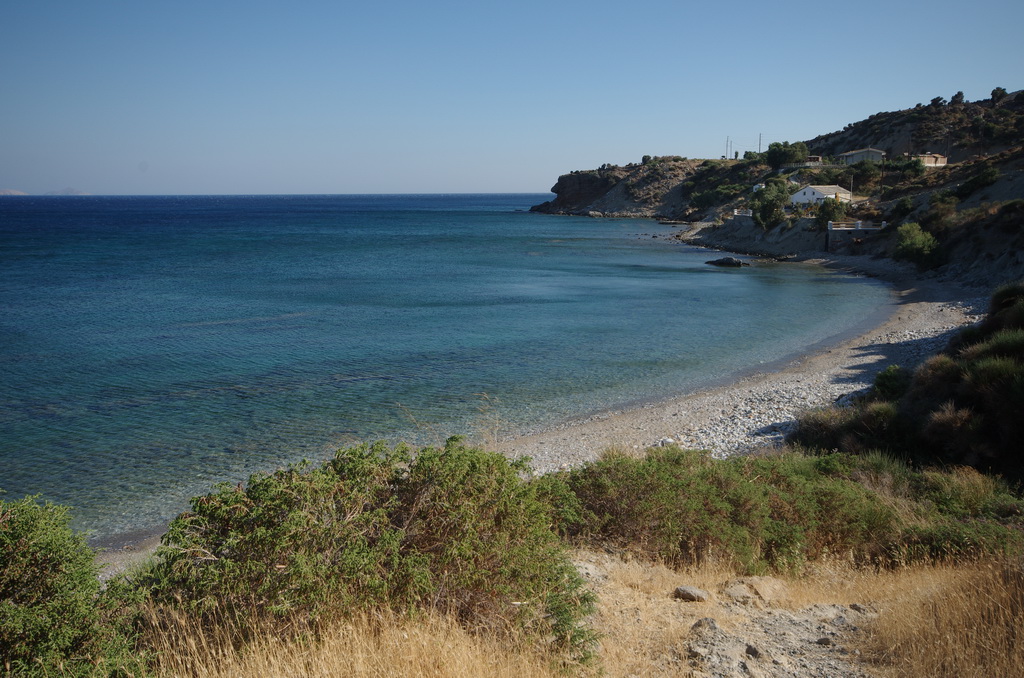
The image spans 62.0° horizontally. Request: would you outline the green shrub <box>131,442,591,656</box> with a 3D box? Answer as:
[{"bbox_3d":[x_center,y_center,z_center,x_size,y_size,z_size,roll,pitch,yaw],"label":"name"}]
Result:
[{"bbox_3d":[-0.808,1.227,5.300,2.606,1.070,1.750,0,10,0],"label":"green shrub"}]

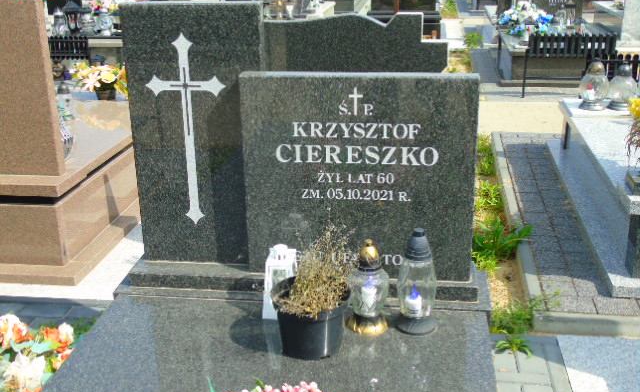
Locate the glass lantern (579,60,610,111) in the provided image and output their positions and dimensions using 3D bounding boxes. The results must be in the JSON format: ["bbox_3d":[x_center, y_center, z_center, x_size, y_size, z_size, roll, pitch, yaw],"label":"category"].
[{"bbox_3d":[1.583,-0.653,4.238,0.172,0.285,0.172,2,20,7],"label":"glass lantern"}]

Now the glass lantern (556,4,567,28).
[{"bbox_3d":[2.676,-1.983,8.162,0.108,0.251,0.108,2,20,9],"label":"glass lantern"}]

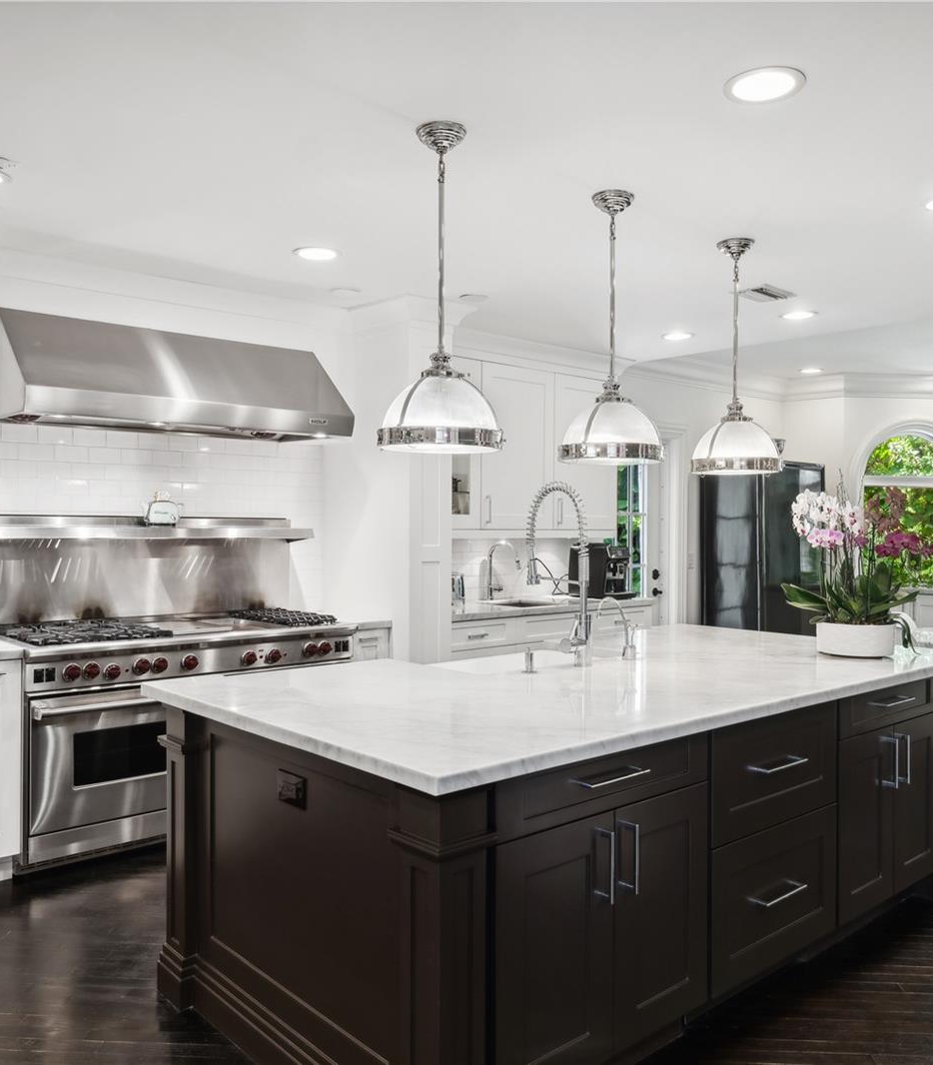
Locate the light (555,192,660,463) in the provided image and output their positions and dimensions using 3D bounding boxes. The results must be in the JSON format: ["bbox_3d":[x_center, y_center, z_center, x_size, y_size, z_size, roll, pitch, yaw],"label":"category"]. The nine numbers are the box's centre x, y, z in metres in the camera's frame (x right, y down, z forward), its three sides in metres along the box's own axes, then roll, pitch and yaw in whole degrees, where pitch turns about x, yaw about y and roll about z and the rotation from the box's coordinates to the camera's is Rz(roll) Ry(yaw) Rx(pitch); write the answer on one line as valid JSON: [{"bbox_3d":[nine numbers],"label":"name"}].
[{"bbox_3d":[0.498,-0.695,3.190,0.355,0.910,0.355,0,0,0],"label":"light"}]

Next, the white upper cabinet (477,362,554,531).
[{"bbox_3d":[0.179,-0.517,5.945,0.635,1.000,0.450,0,0,-42],"label":"white upper cabinet"}]

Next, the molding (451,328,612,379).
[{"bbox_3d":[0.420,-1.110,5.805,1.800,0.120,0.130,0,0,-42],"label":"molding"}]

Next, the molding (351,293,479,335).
[{"bbox_3d":[-0.294,-1.094,4.902,0.475,0.130,0.540,0,0,-41],"label":"molding"}]

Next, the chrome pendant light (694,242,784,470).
[{"bbox_3d":[1.067,-0.695,3.688,0.355,0.910,0.355,0,0,-41],"label":"chrome pendant light"}]

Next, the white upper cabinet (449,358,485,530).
[{"bbox_3d":[-0.258,-0.520,5.577,0.640,1.040,0.350,0,0,-41],"label":"white upper cabinet"}]

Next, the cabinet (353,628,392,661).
[{"bbox_3d":[-0.701,0.920,4.971,0.250,0.850,0.640,0,0,-41],"label":"cabinet"}]

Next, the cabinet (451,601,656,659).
[{"bbox_3d":[0.311,0.935,6.002,1.920,0.900,0.650,0,0,-42],"label":"cabinet"}]

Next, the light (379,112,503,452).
[{"bbox_3d":[-0.075,-0.708,2.728,0.360,0.925,0.360,0,0,0],"label":"light"}]

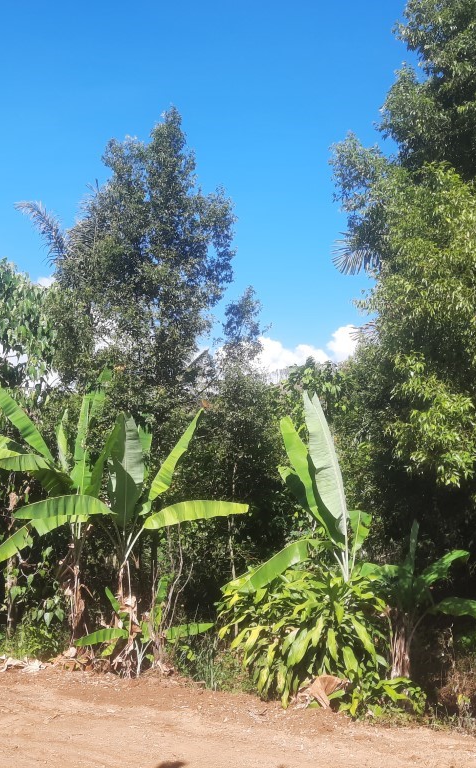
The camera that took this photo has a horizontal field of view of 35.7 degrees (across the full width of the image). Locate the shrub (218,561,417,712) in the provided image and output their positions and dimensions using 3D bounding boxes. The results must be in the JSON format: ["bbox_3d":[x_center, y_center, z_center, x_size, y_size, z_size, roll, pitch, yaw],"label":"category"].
[{"bbox_3d":[0.762,2.365,6.913,1.887,1.354,1.750,0,-12,0],"label":"shrub"}]

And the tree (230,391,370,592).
[{"bbox_3d":[0.622,1.451,7.359,1.391,2.827,1.300,0,-12,0],"label":"tree"}]

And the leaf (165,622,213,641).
[{"bbox_3d":[-0.562,2.812,8.403,0.545,0.195,0.260,0,-12,0],"label":"leaf"}]

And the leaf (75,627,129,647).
[{"bbox_3d":[-1.531,2.832,8.296,0.606,0.214,0.260,0,-12,0],"label":"leaf"}]

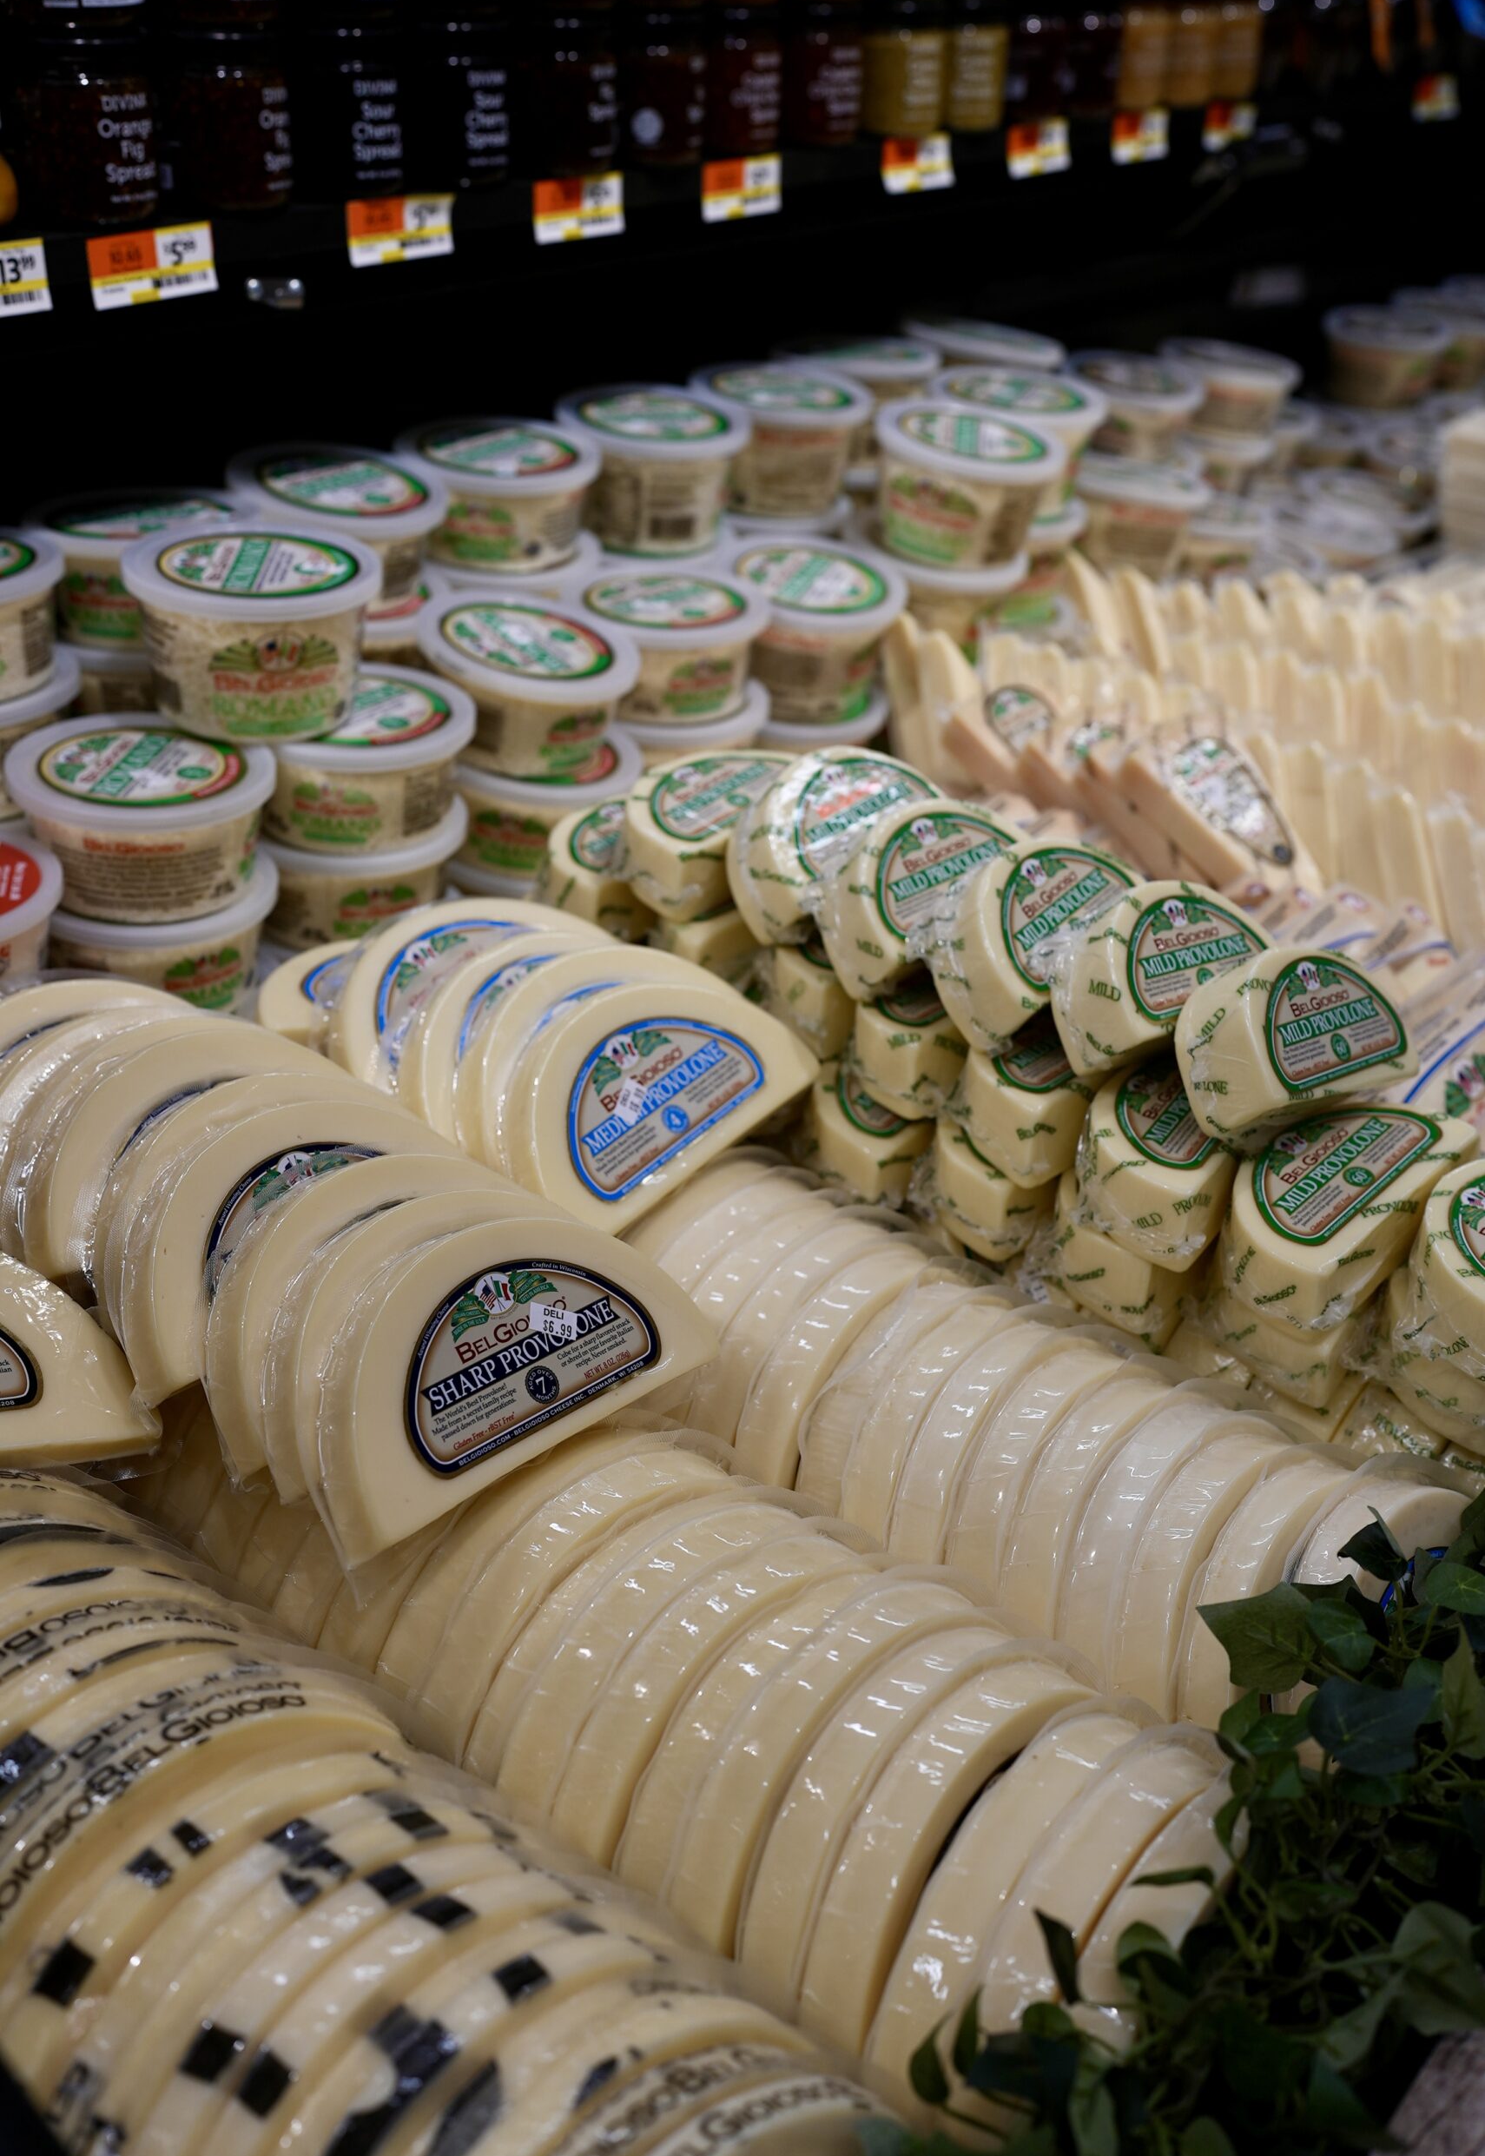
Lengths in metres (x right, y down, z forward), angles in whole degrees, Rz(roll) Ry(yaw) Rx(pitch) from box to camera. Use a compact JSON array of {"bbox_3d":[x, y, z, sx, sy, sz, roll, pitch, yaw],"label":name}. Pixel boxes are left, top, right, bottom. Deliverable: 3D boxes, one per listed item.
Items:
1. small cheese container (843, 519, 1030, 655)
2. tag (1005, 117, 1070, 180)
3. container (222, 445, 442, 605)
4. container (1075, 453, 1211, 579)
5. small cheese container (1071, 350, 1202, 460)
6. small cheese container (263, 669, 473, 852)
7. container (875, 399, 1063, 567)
[{"bbox_3d":[0.118,-0.306,1.364,0.117,0.067,0.117,9,34,0],"label":"small cheese container"},{"bbox_3d":[0.200,-0.626,1.457,0.002,0.032,0.066,19,34,40],"label":"tag"},{"bbox_3d":[-0.214,-0.288,1.145,0.117,0.056,0.117,9,31,0],"label":"container"},{"bbox_3d":[0.295,-0.427,1.654,0.117,0.058,0.117,6,33,-4],"label":"container"},{"bbox_3d":[0.315,-0.549,1.771,0.117,0.058,0.117,6,35,-4],"label":"small cheese container"},{"bbox_3d":[-0.191,-0.158,1.080,0.117,0.058,0.117,5,33,-3],"label":"small cheese container"},{"bbox_3d":[0.134,-0.367,1.353,0.117,0.073,0.117,8,35,-6],"label":"container"}]

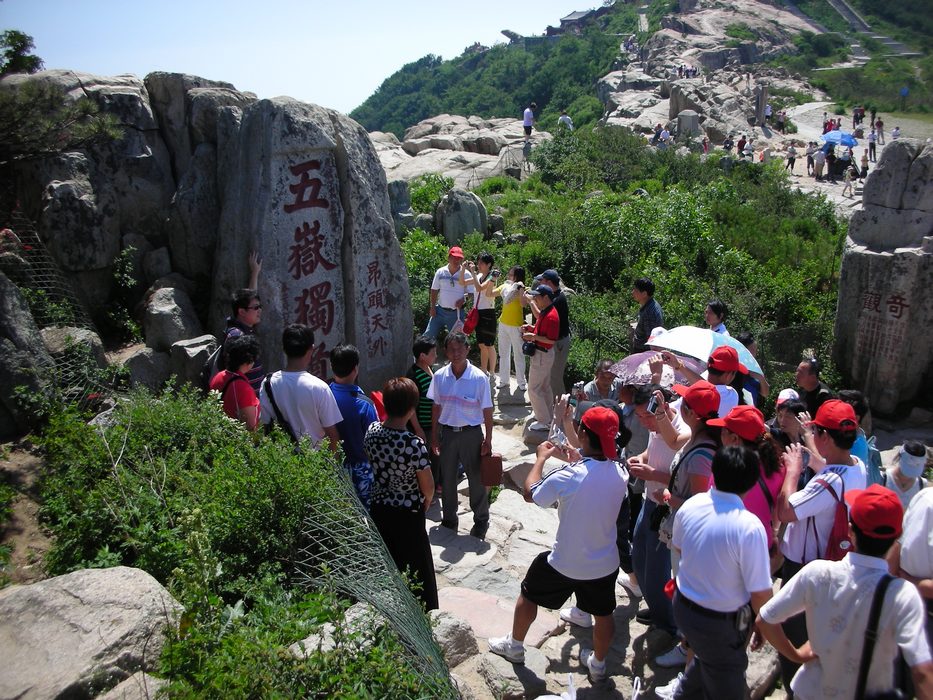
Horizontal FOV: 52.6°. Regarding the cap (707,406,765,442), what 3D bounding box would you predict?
[{"bbox_3d":[1.374,0.371,4.800,0.280,0.140,0.180,19,19,24],"label":"cap"}]

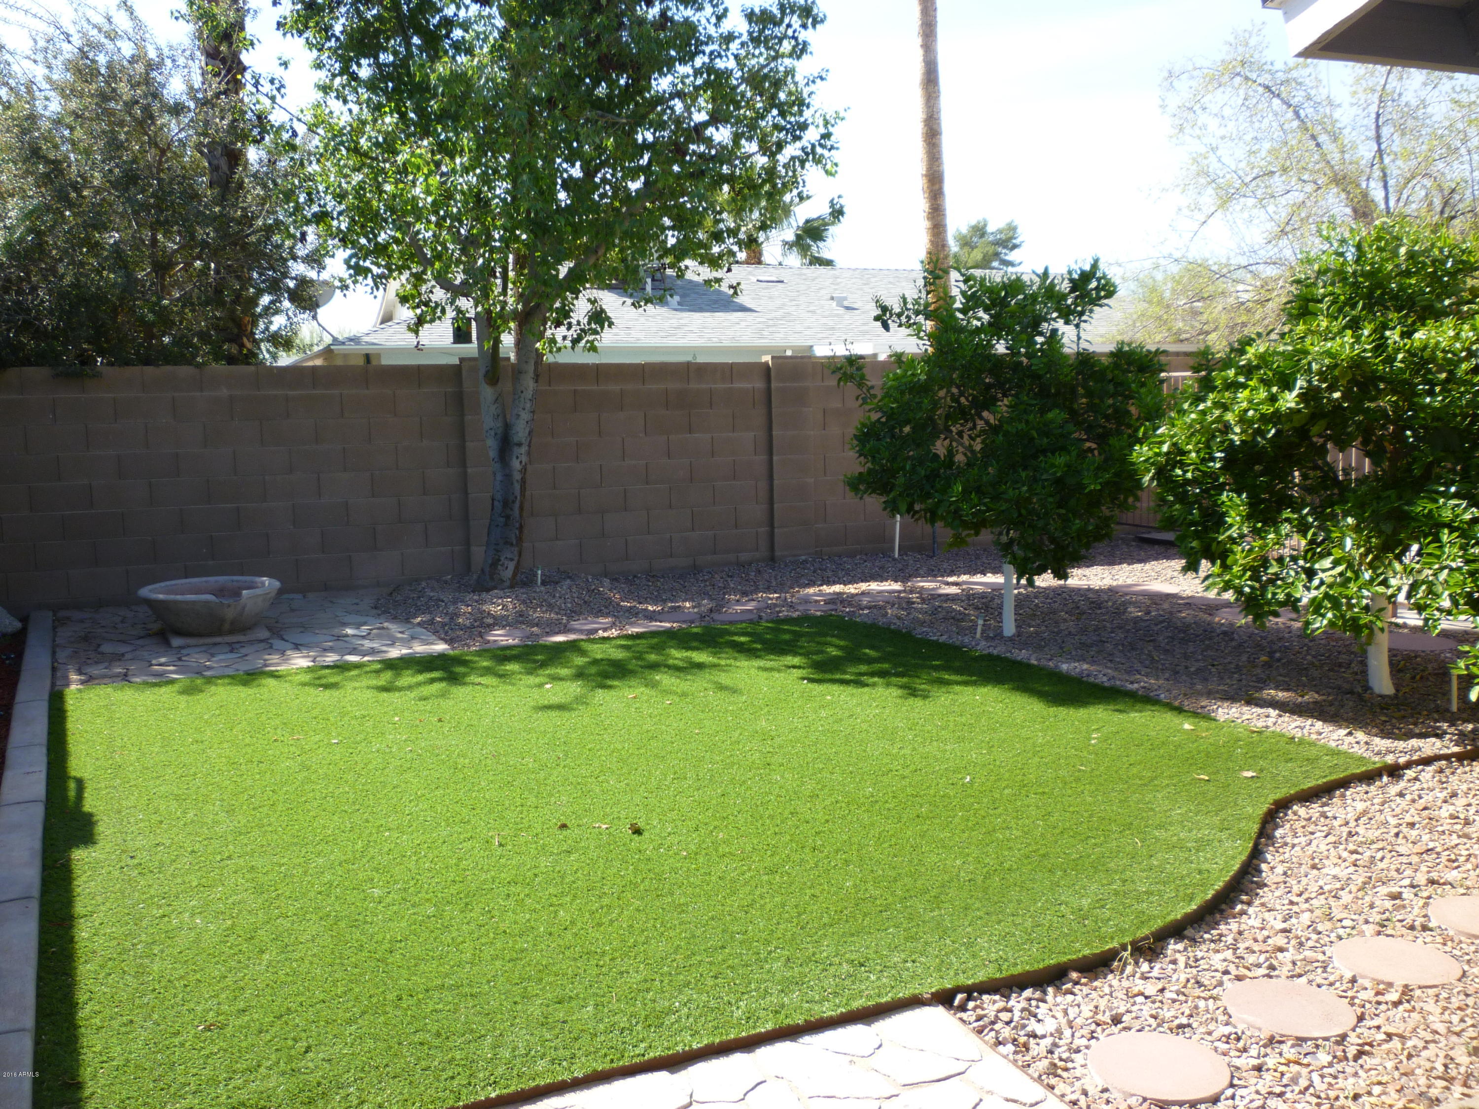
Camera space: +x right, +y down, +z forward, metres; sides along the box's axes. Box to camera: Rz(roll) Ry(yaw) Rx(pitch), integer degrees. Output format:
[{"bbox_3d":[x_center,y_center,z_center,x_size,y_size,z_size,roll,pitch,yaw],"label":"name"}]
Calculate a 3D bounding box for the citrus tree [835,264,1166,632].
[{"bbox_3d":[1.565,-0.615,7.552,1.929,2.240,1.891,-1,7,0],"label":"citrus tree"}]

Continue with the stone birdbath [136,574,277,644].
[{"bbox_3d":[-3.500,0.374,8.229,0.874,0.298,0.874,-6,9,-37],"label":"stone birdbath"}]

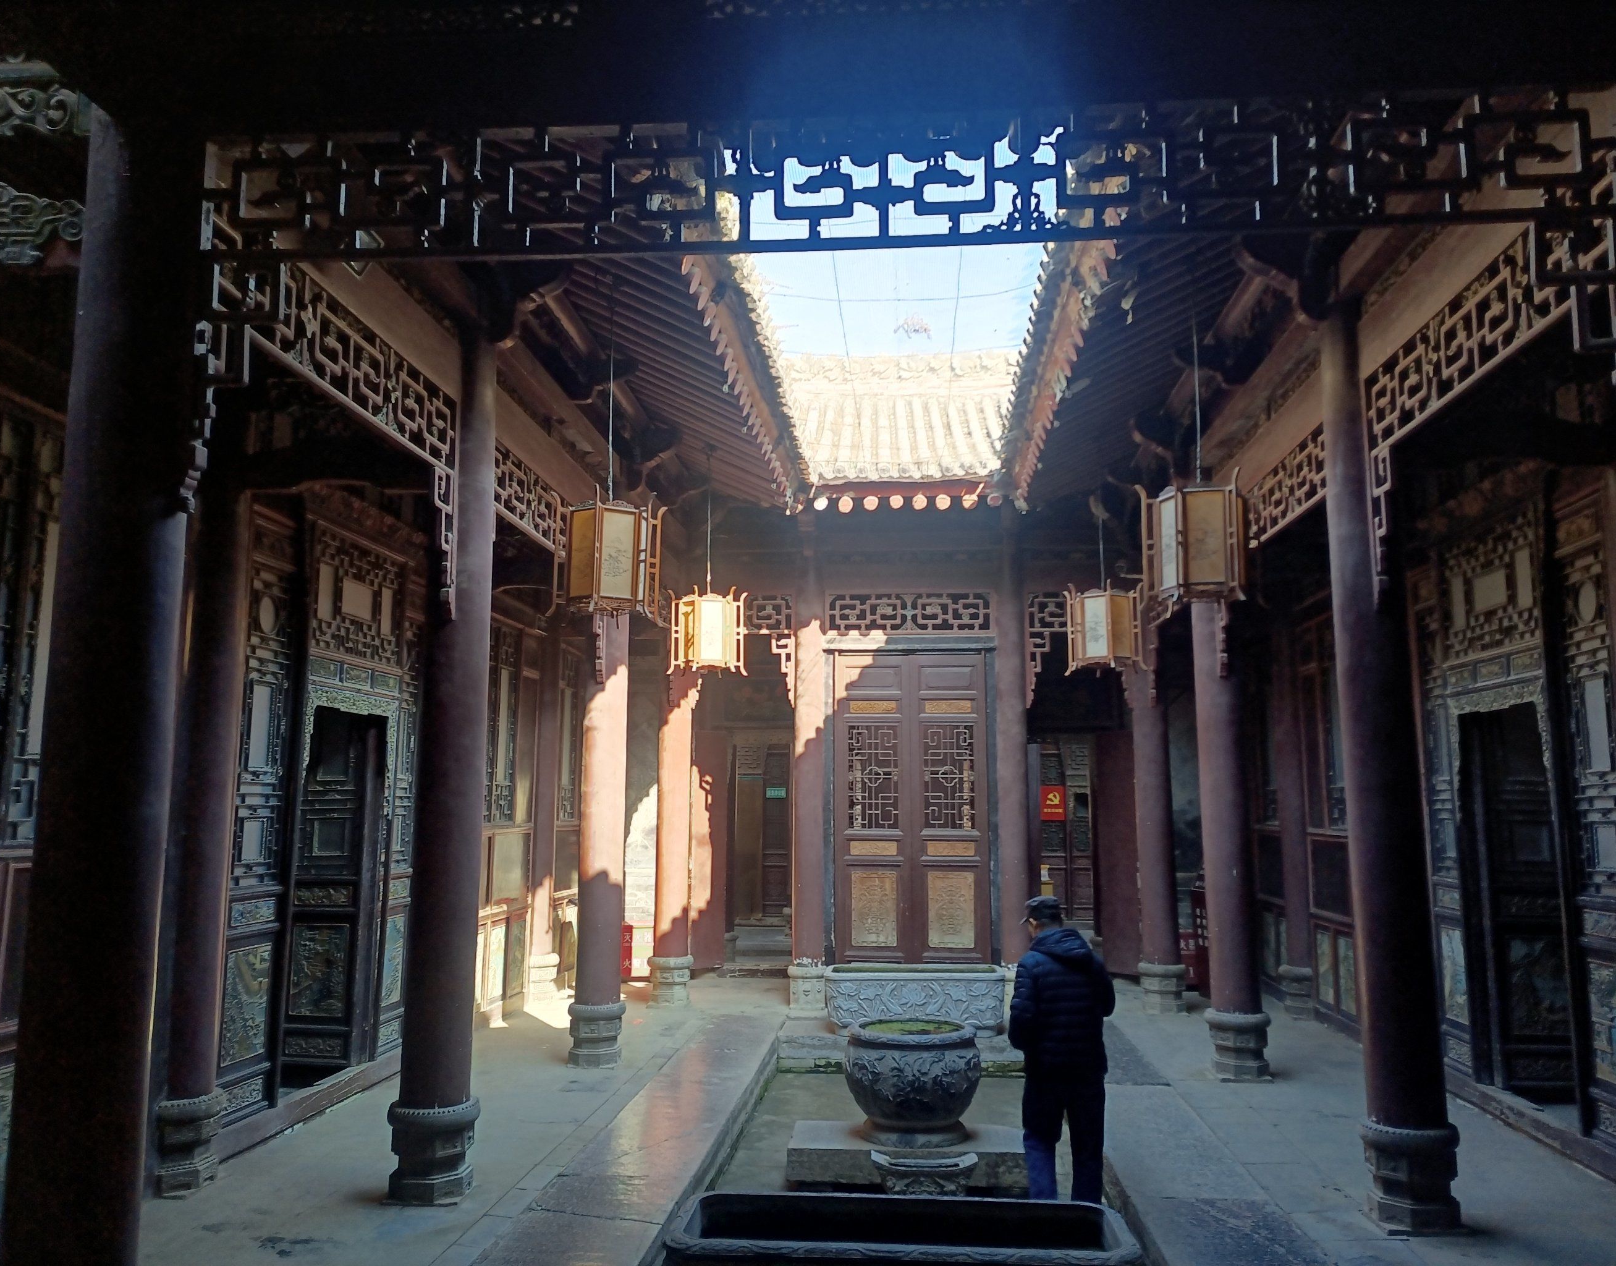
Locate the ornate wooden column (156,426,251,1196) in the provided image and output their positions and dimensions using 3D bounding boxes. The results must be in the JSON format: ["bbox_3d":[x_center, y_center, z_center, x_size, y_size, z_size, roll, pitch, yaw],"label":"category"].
[{"bbox_3d":[-3.122,0.749,6.589,0.350,4.050,0.350,-1,-8,5],"label":"ornate wooden column"}]

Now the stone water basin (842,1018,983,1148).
[{"bbox_3d":[0.635,2.719,7.697,0.830,0.620,0.830,0,-8,5],"label":"stone water basin"}]

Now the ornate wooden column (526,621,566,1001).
[{"bbox_3d":[-2.650,1.770,12.952,0.340,3.800,0.340,0,-8,5],"label":"ornate wooden column"}]

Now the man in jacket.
[{"bbox_3d":[1.319,2.217,6.572,0.530,1.688,0.360,2,-8,-12],"label":"man in jacket"}]

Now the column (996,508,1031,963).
[{"bbox_3d":[1.986,1.188,12.282,0.380,4.800,0.380,0,-8,5],"label":"column"}]

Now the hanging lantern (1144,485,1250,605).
[{"bbox_3d":[2.237,-0.528,7.302,0.680,0.800,0.660,-1,-8,5],"label":"hanging lantern"}]

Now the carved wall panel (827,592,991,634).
[{"bbox_3d":[0.973,-0.191,12.147,1.594,0.432,0.080,-1,-8,5],"label":"carved wall panel"}]

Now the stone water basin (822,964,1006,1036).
[{"bbox_3d":[0.905,3.089,10.683,1.485,0.499,0.680,-1,-8,5],"label":"stone water basin"}]

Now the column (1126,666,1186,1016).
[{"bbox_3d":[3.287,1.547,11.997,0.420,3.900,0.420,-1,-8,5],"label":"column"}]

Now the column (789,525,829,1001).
[{"bbox_3d":[0.013,1.204,12.449,0.400,4.800,0.400,0,-8,5],"label":"column"}]

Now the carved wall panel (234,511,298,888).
[{"bbox_3d":[-3.128,0.408,7.328,0.080,2.080,0.520,0,-8,5],"label":"carved wall panel"}]

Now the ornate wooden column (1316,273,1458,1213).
[{"bbox_3d":[2.765,0.497,6.159,0.470,4.440,0.470,0,-8,5],"label":"ornate wooden column"}]

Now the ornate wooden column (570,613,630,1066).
[{"bbox_3d":[-1.550,1.181,9.613,0.420,4.000,0.420,-1,-8,5],"label":"ornate wooden column"}]

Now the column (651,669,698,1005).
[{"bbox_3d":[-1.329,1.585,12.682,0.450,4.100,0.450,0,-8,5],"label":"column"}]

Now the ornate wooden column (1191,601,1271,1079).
[{"bbox_3d":[3.043,1.121,9.220,0.420,4.000,0.420,-1,-8,5],"label":"ornate wooden column"}]

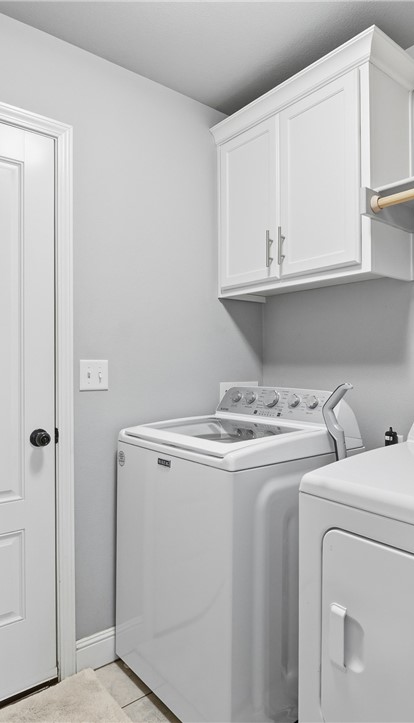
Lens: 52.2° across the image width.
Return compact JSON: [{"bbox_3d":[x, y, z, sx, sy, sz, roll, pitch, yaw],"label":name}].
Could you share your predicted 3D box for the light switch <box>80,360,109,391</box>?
[{"bbox_3d":[-0.442,0.056,1.660,0.117,0.117,0.018,0,0,-39],"label":"light switch"}]

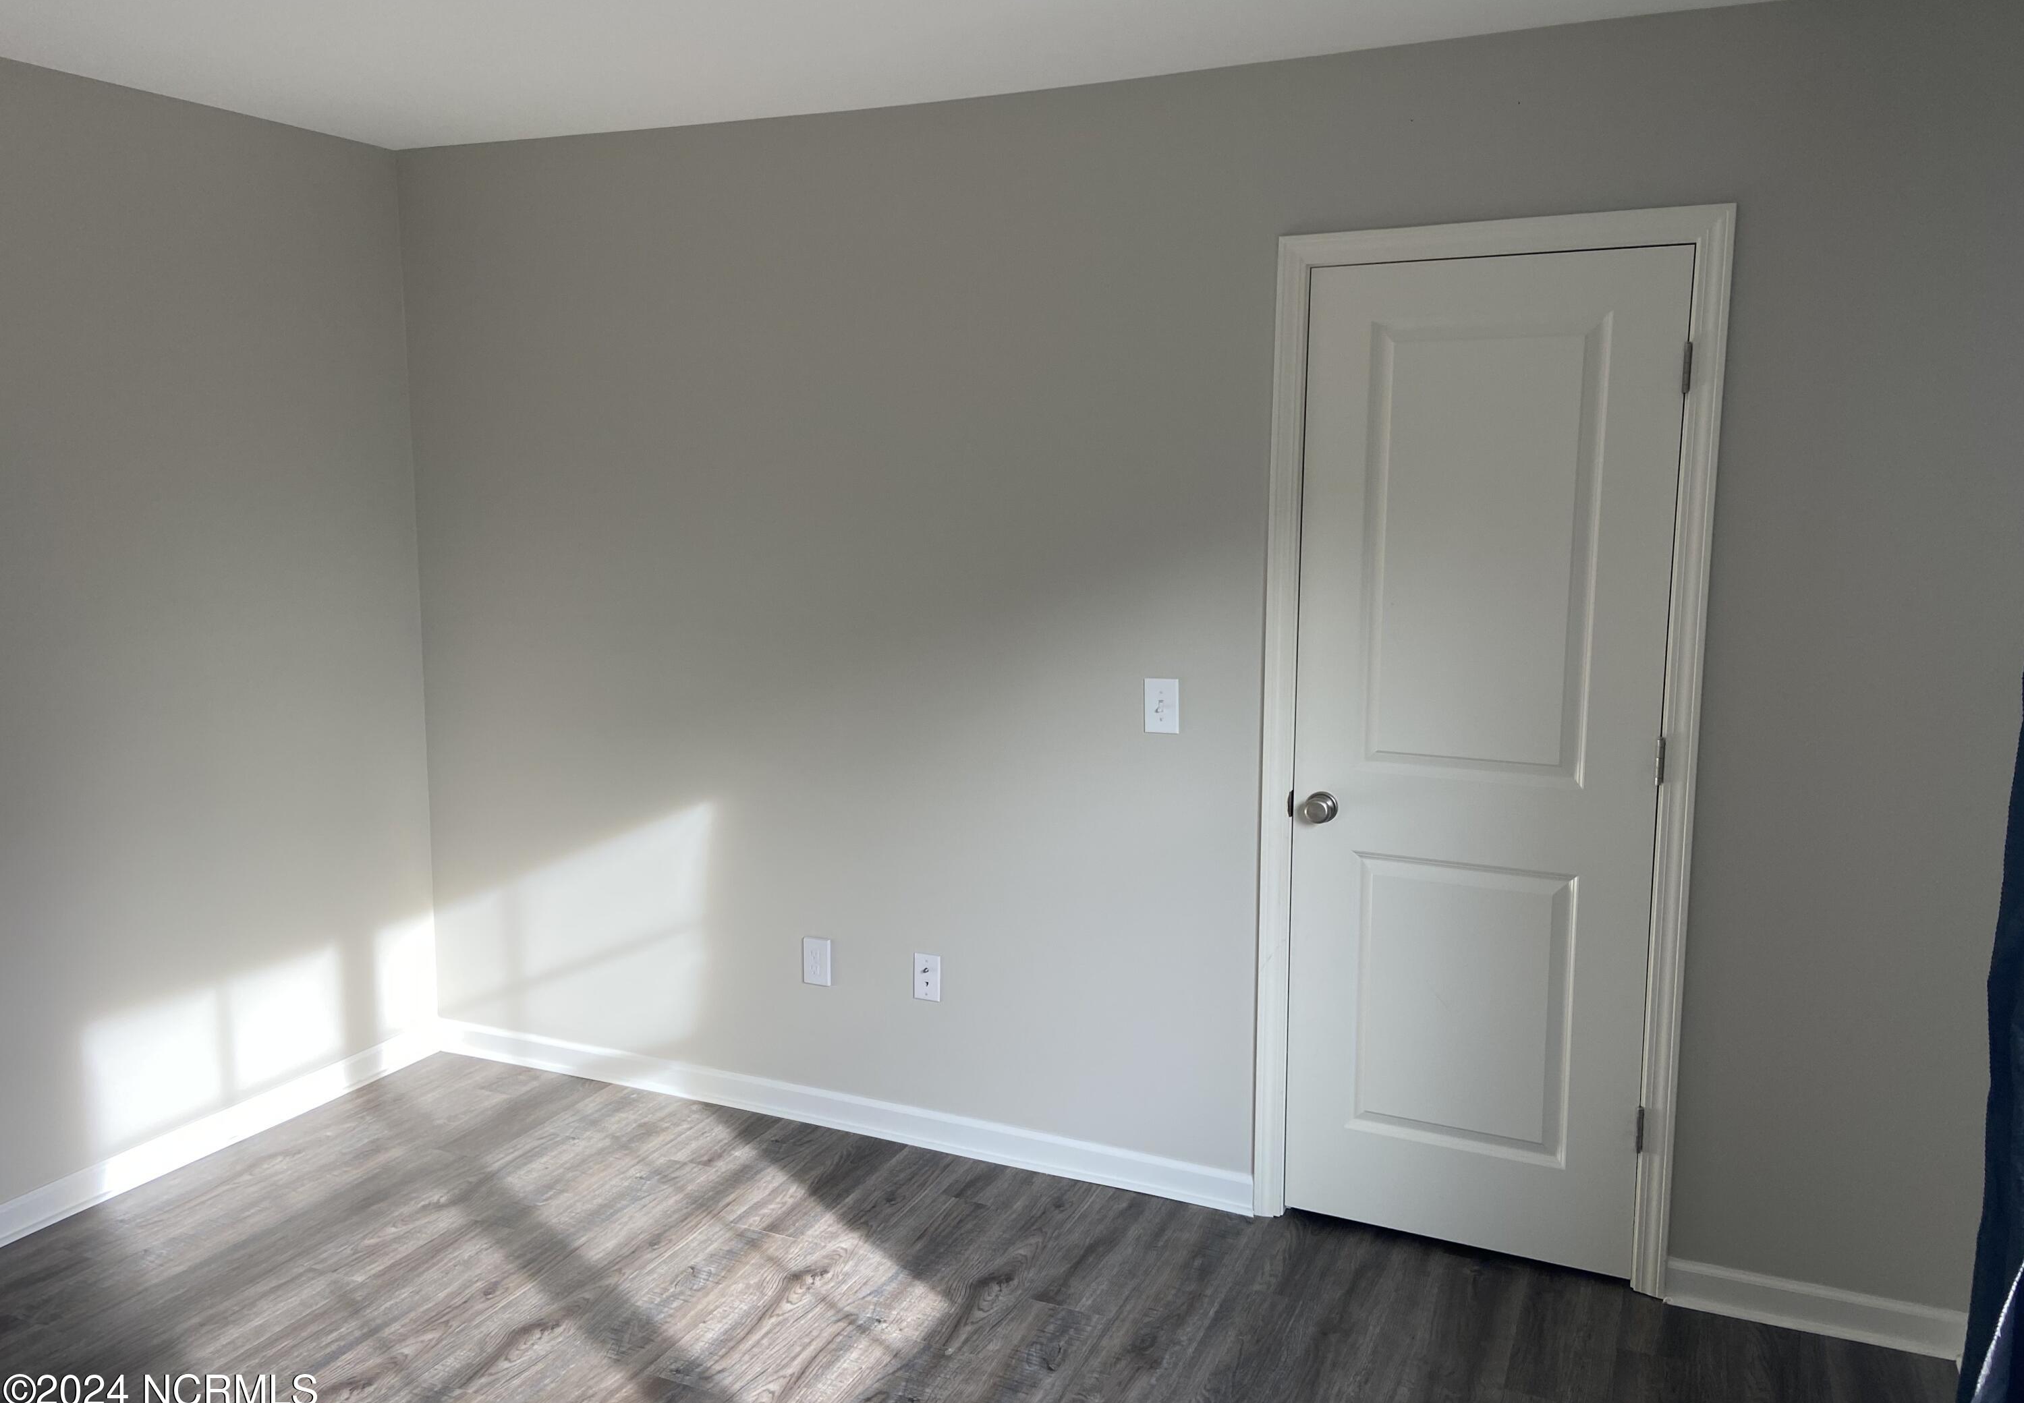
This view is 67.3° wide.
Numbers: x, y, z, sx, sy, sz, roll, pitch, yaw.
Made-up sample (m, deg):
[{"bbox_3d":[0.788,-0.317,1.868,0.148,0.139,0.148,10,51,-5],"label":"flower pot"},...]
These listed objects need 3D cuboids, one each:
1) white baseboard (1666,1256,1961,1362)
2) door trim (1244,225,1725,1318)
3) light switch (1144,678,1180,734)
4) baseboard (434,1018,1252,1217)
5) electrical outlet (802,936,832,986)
[{"bbox_3d":[1.538,1.159,2.923,0.519,0.086,0.020,4,9,24],"label":"white baseboard"},{"bbox_3d":[0.923,0.123,3.052,0.835,2.096,0.022,4,9,24],"label":"door trim"},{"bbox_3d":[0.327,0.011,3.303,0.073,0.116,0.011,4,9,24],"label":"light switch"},{"bbox_3d":[-0.544,1.018,3.834,2.358,0.089,0.020,4,9,24],"label":"baseboard"},{"bbox_3d":[-0.480,0.643,3.757,0.073,0.116,0.008,4,9,24],"label":"electrical outlet"}]

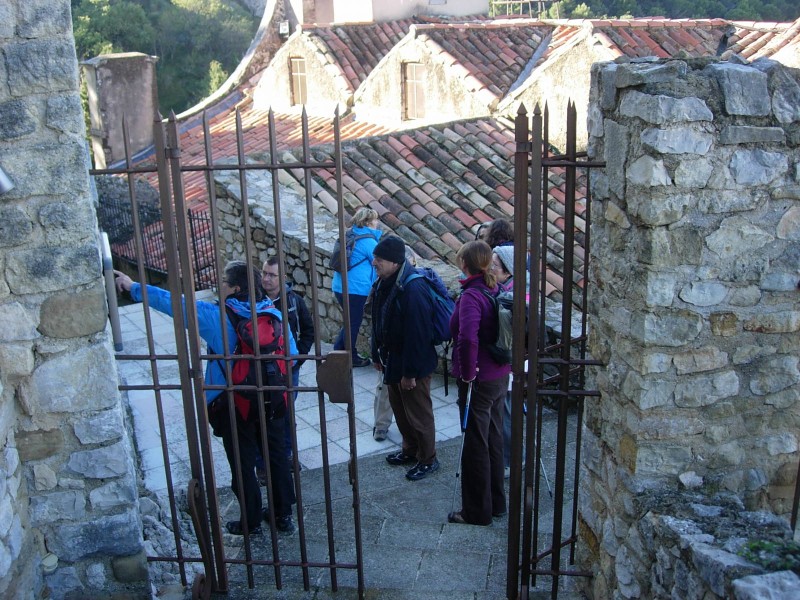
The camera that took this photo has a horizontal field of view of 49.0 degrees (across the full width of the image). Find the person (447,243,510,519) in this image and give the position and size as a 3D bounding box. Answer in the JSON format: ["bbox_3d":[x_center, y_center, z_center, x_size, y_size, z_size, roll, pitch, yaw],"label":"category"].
[{"bbox_3d":[0.447,0.480,4.936,0.350,1.670,0.460,4,18,19],"label":"person"}]

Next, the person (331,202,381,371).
[{"bbox_3d":[-0.428,-0.128,8.854,0.400,1.630,0.480,-10,19,-24],"label":"person"}]

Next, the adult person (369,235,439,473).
[{"bbox_3d":[0.046,0.402,6.217,0.390,1.750,0.520,-11,20,-29],"label":"adult person"}]

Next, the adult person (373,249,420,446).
[{"bbox_3d":[-0.020,0.366,7.074,0.500,1.660,0.380,-3,17,-5],"label":"adult person"}]

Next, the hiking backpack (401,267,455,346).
[{"bbox_3d":[0.203,0.053,6.257,0.240,0.490,0.310,-26,26,-23],"label":"hiking backpack"}]

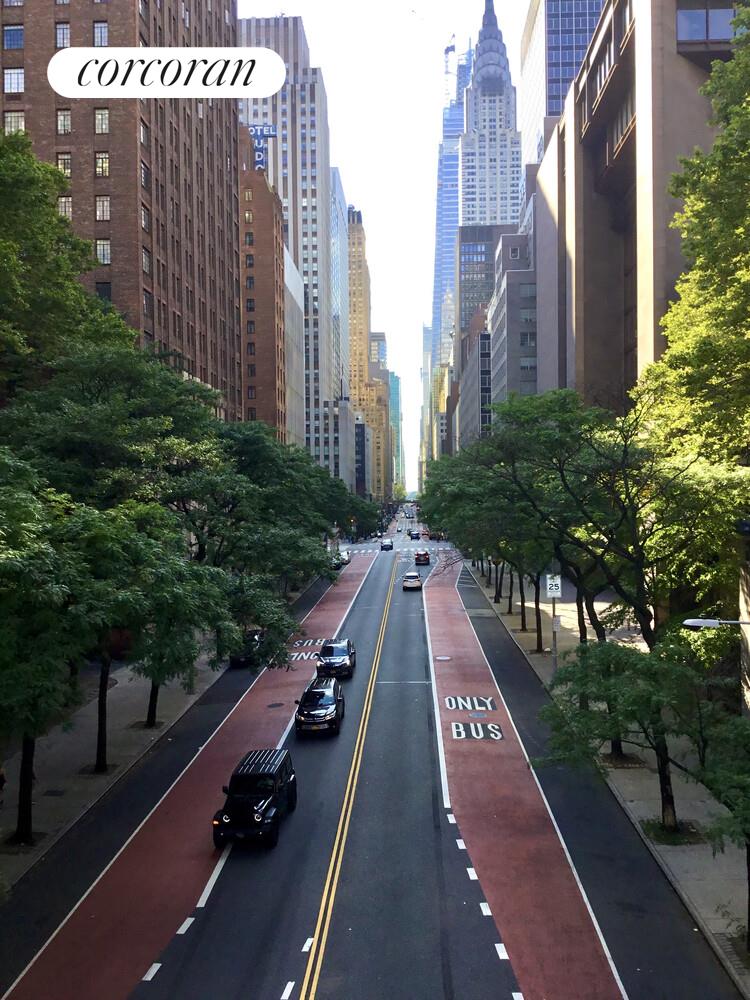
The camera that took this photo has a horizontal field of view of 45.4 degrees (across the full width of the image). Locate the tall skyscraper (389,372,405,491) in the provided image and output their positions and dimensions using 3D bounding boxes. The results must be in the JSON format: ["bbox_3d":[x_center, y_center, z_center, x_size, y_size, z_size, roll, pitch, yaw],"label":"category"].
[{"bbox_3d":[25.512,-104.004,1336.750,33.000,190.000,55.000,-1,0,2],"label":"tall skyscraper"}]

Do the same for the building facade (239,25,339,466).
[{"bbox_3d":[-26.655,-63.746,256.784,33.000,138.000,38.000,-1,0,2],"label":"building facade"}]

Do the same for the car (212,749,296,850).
[{"bbox_3d":[-3.613,9.197,27.986,1.880,1.850,4.700,-1,1,3],"label":"car"}]

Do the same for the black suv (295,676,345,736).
[{"bbox_3d":[-2.354,9.051,40.587,1.920,1.730,4.880,-1,1,2],"label":"black suv"}]

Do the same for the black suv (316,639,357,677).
[{"bbox_3d":[-2.168,8.933,50.587,1.880,1.660,4.700,-1,1,3],"label":"black suv"}]

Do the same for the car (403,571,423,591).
[{"bbox_3d":[3.843,8.221,92.487,1.860,1.670,4.600,-1,1,3],"label":"car"}]

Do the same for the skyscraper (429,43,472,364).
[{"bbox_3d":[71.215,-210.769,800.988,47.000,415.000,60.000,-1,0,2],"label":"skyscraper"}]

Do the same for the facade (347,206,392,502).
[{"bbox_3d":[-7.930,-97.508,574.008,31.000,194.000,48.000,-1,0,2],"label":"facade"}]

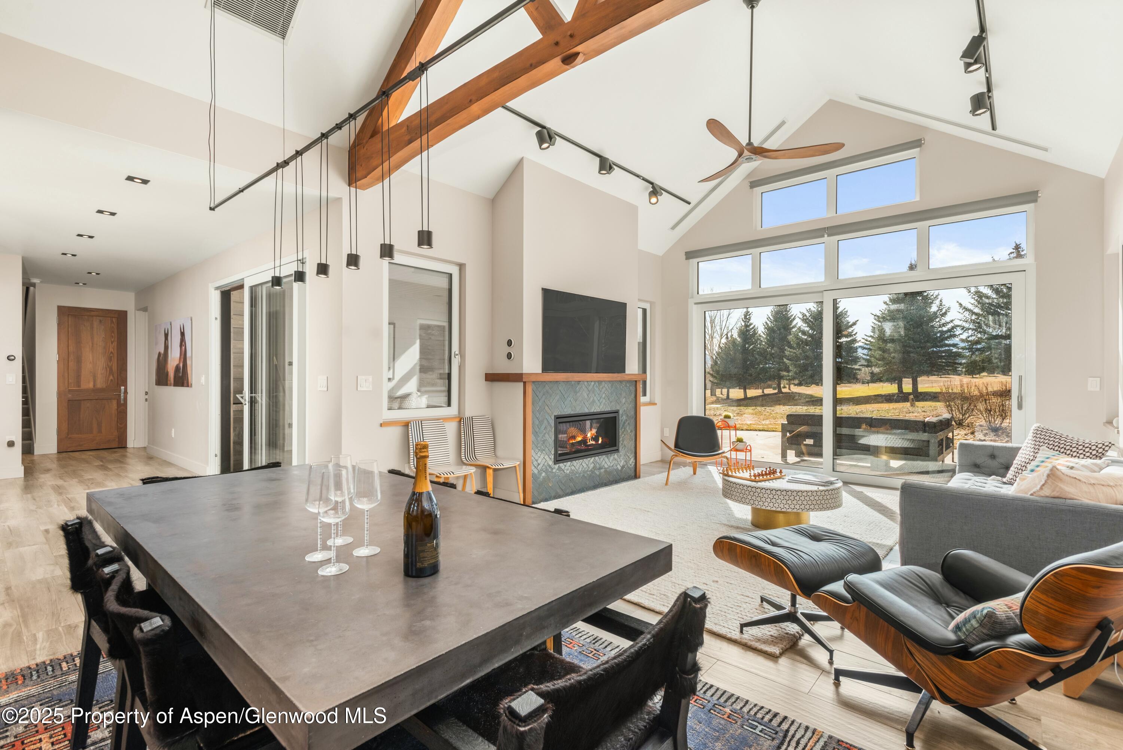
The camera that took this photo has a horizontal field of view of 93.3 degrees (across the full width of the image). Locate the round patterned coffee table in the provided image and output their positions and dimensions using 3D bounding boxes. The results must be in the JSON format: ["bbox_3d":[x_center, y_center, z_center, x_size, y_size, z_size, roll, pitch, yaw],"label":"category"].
[{"bbox_3d":[1.844,1.071,4.469,0.930,0.400,0.930,0,0,0],"label":"round patterned coffee table"}]

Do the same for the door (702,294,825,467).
[{"bbox_3d":[2.600,0.111,7.057,1.740,2.270,0.100,0,0,42],"label":"door"}]

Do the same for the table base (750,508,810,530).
[{"bbox_3d":[1.844,1.153,4.468,0.456,0.235,0.456,0,0,42],"label":"table base"}]

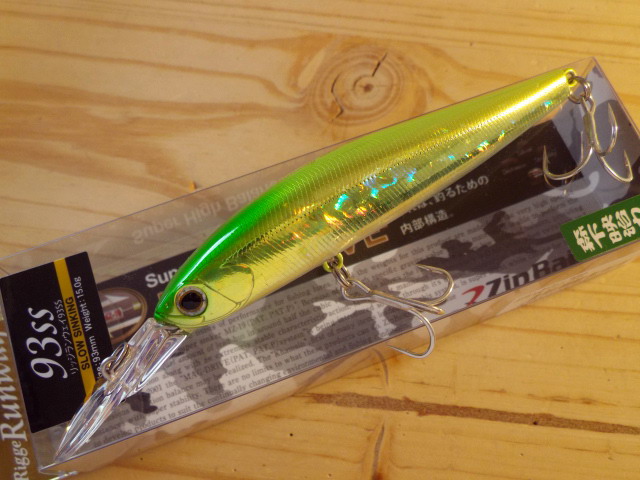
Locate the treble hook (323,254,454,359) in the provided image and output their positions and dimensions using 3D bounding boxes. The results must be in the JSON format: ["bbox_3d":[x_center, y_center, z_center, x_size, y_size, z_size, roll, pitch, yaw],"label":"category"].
[{"bbox_3d":[0.011,0.010,0.107,0.022,0.015,0.018,18,84,10],"label":"treble hook"}]

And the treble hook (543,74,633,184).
[{"bbox_3d":[0.053,-0.024,0.117,0.018,0.015,0.022,4,66,5],"label":"treble hook"}]

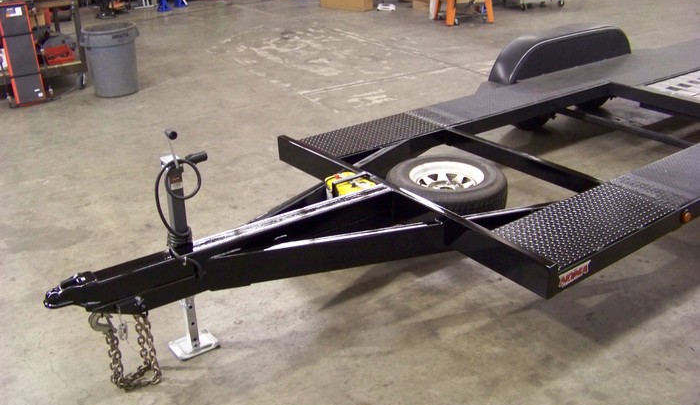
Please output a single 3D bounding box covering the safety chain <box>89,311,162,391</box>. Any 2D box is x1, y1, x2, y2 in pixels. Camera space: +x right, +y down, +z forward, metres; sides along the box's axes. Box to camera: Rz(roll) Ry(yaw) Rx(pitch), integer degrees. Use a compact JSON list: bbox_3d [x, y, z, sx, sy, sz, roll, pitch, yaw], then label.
[{"bbox_3d":[-0.974,0.629,3.154,0.265,0.385,0.160,-18,29,-33],"label":"safety chain"}]

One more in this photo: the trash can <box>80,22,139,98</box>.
[{"bbox_3d":[-2.464,-1.476,7.566,0.610,0.685,0.570,-1,24,0],"label":"trash can"}]

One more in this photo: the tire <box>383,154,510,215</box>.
[{"bbox_3d":[0.538,-0.070,4.070,0.680,0.205,0.680,-1,24,0],"label":"tire"}]

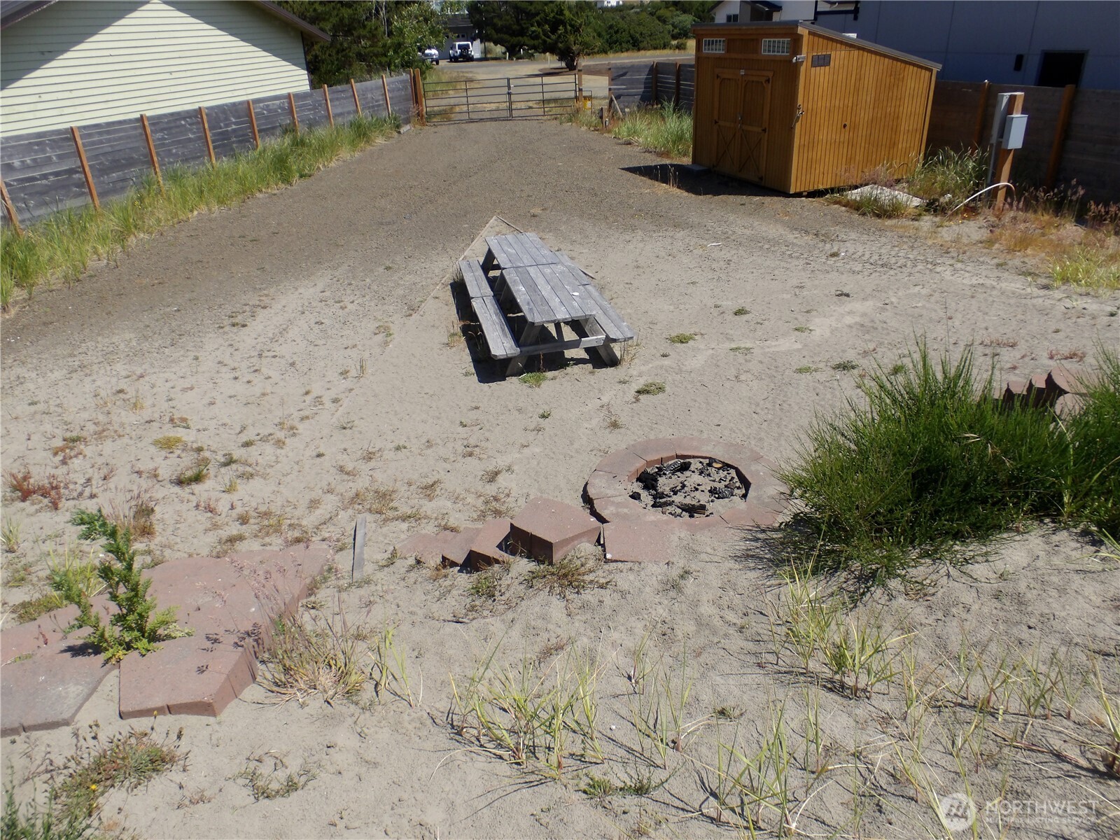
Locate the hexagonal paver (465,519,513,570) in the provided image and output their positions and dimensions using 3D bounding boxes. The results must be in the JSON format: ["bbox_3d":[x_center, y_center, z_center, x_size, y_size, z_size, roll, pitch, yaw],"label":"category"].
[{"bbox_3d":[-0.276,0.735,4.296,0.469,0.157,0.328,13,31,29],"label":"hexagonal paver"}]

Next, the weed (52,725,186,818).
[{"bbox_3d":[-1.391,1.102,2.451,0.371,0.103,0.237,-24,34,-35],"label":"weed"}]

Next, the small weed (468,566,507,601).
[{"bbox_3d":[-0.441,0.991,4.743,0.246,0.151,0.209,-7,27,-7],"label":"small weed"}]

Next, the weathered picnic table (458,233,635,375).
[{"bbox_3d":[-0.321,-1.498,9.673,1.518,0.750,3.672,-8,27,-9],"label":"weathered picnic table"}]

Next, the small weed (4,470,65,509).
[{"bbox_3d":[-3.690,0.485,5.450,0.330,0.160,0.300,-23,33,-33],"label":"small weed"}]

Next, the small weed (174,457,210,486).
[{"bbox_3d":[-2.982,0.411,6.299,0.268,0.184,0.214,-18,30,-25],"label":"small weed"}]

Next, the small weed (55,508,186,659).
[{"bbox_3d":[-2.093,0.768,3.705,0.554,0.669,0.443,-23,33,-33],"label":"small weed"}]

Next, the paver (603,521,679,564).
[{"bbox_3d":[0.544,0.868,5.212,0.440,0.120,0.400,-1,27,6],"label":"paver"}]

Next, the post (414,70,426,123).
[{"bbox_3d":[-5.086,-11.741,28.275,0.150,1.860,0.150,-6,27,-6],"label":"post"}]

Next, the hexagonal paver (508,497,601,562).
[{"bbox_3d":[-0.044,0.593,4.187,0.469,0.157,0.328,19,35,37],"label":"hexagonal paver"}]

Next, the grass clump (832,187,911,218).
[{"bbox_3d":[5.163,-3.620,12.899,1.236,0.407,0.741,7,29,20],"label":"grass clump"}]

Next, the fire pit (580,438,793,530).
[{"bbox_3d":[0.949,0.544,5.812,1.469,0.160,1.469,-4,27,0],"label":"fire pit"}]

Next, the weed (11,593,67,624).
[{"bbox_3d":[-2.295,0.825,3.415,0.210,0.080,0.140,-24,34,-35],"label":"weed"}]

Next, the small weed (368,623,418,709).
[{"bbox_3d":[-0.603,0.896,2.833,0.165,0.319,0.134,-11,28,-15],"label":"small weed"}]

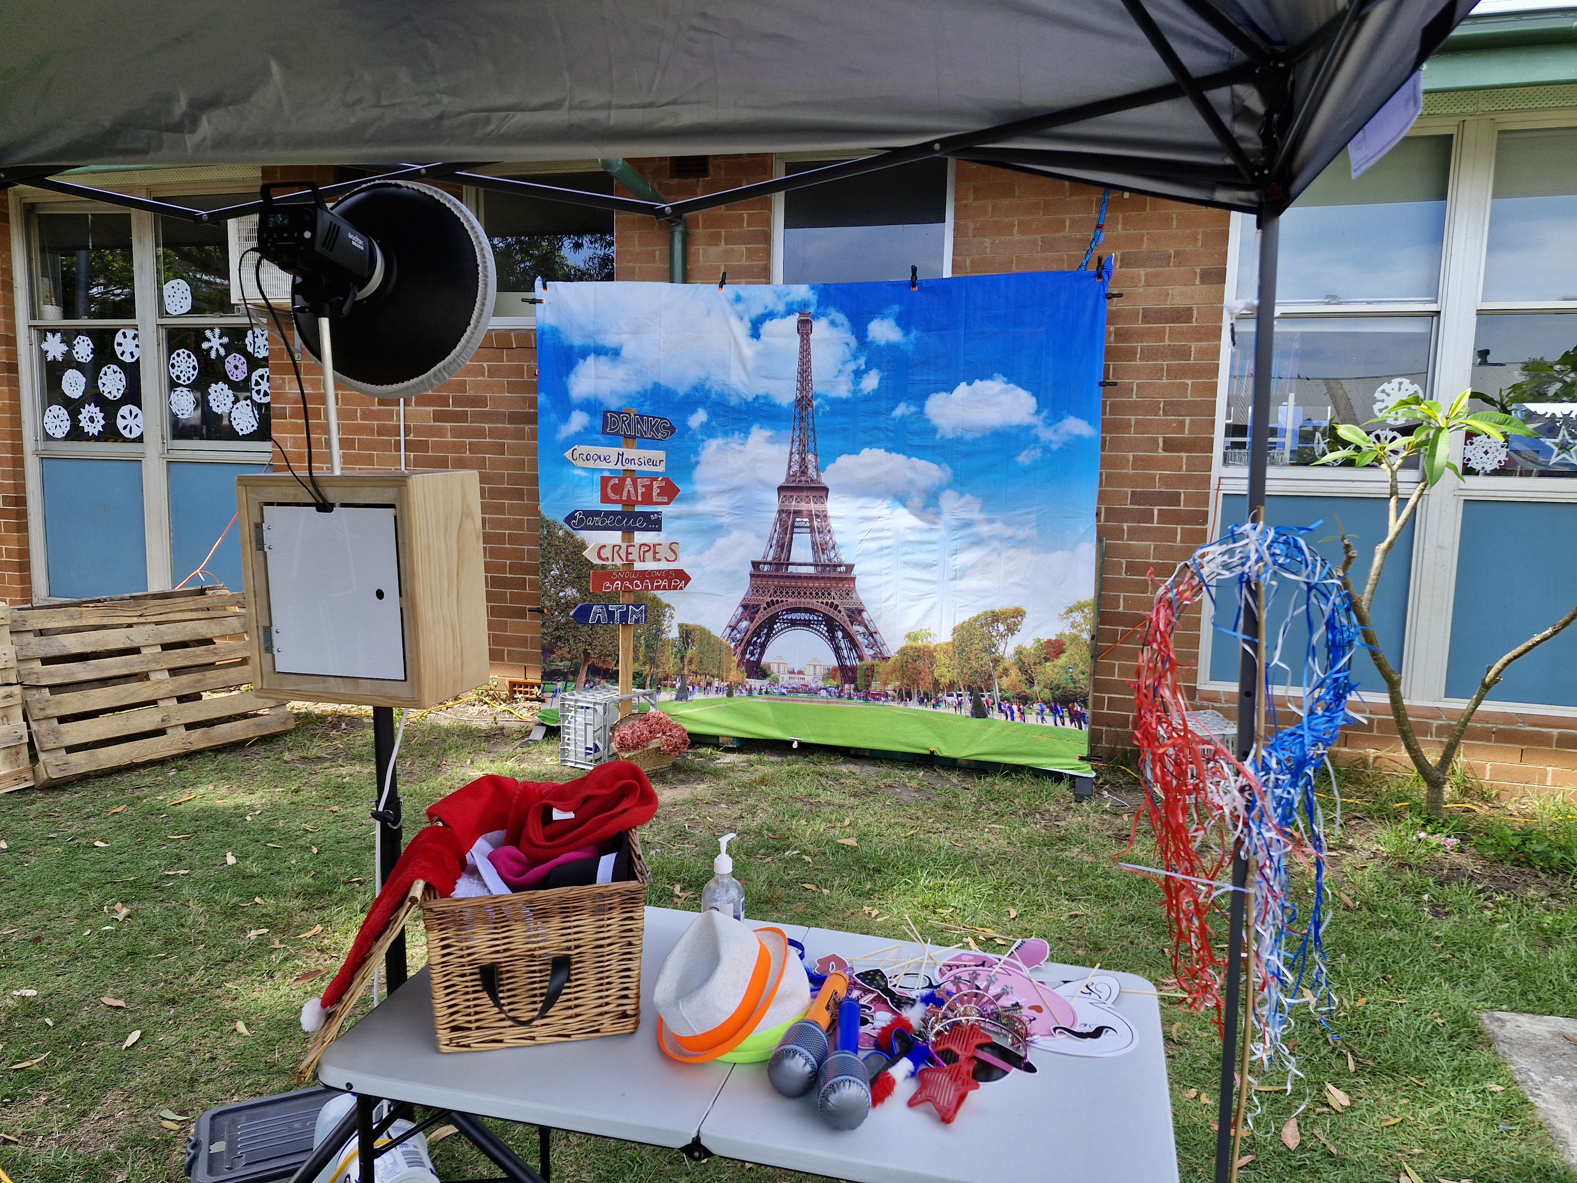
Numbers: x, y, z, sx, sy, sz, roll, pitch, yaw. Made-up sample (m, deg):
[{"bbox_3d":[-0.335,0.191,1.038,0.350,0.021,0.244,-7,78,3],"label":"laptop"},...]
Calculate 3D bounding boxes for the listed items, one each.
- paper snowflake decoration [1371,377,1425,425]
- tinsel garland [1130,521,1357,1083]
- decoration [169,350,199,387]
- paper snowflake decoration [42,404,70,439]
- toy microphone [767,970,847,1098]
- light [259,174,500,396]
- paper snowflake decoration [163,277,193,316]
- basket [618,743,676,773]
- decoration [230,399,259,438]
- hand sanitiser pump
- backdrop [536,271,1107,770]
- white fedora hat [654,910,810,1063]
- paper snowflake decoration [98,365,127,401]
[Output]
[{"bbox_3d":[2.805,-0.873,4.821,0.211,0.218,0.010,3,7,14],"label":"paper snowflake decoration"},{"bbox_3d":[0.924,0.427,2.130,0.450,1.140,0.220,1,7,-6],"label":"tinsel garland"},{"bbox_3d":[-3.774,-1.396,6.543,0.214,0.221,0.010,3,8,14],"label":"decoration"},{"bbox_3d":[-4.785,-1.105,6.839,0.223,0.216,0.010,3,8,14],"label":"paper snowflake decoration"},{"bbox_3d":[0.036,0.641,1.541,0.071,0.071,0.295,3,11,17],"label":"toy microphone"},{"bbox_3d":[-0.788,-0.585,1.871,0.420,0.420,0.355,2,1,8],"label":"light"},{"bbox_3d":[-3.765,-1.816,6.462,0.212,0.223,0.010,3,8,14],"label":"paper snowflake decoration"},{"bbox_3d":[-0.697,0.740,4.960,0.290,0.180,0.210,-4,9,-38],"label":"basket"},{"bbox_3d":[-3.363,-1.074,6.479,0.208,0.227,0.010,3,8,14],"label":"decoration"},{"bbox_3d":[-0.112,0.535,1.850,0.076,0.215,0.078,1,8,0],"label":"hand sanitiser pump"},{"bbox_3d":[0.054,-0.340,4.858,2.680,2.200,0.060,3,7,14],"label":"backdrop"},{"bbox_3d":[-0.127,0.565,1.573,0.240,0.120,0.265,-30,16,21],"label":"white fedora hat"},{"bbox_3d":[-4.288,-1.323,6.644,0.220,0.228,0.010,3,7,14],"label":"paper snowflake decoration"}]

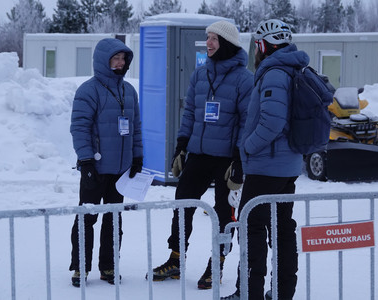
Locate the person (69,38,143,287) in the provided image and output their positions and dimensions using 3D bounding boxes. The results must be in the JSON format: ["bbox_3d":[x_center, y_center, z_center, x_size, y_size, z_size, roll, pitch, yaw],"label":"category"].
[{"bbox_3d":[-0.565,0.081,8.200,0.520,1.670,0.380,-2,5,-30],"label":"person"}]

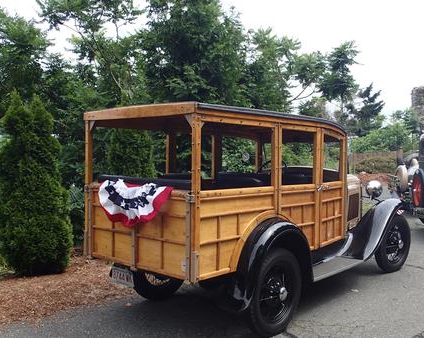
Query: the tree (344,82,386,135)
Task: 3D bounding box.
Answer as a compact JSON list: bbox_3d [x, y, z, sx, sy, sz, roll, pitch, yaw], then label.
[{"bbox_3d":[8.100,-1.750,22.000,2.700,5.000,2.700,0,1,20],"label":"tree"}]

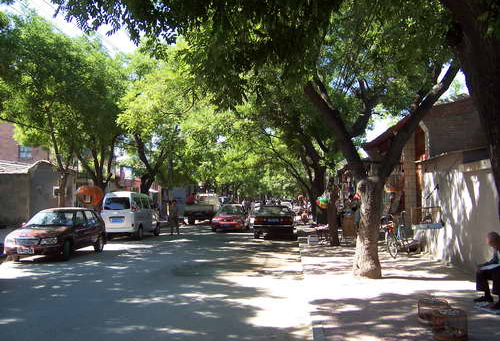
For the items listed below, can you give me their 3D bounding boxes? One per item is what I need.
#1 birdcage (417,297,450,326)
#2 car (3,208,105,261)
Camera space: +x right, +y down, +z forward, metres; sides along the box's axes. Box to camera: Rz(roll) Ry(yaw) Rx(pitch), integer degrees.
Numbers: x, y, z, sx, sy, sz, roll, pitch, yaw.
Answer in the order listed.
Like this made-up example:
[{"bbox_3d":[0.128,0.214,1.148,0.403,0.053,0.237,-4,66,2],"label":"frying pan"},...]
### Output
[{"bbox_3d":[2.276,1.742,5.888,0.400,0.230,0.400,0,-4,0],"label":"birdcage"},{"bbox_3d":[-5.625,1.825,14.197,1.640,1.410,3.950,0,-4,5],"label":"car"}]

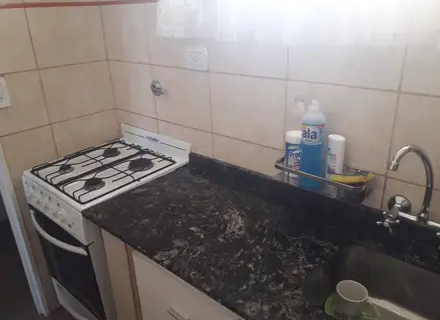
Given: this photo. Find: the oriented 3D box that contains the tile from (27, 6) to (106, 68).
[{"bbox_3d":[-0.692,-0.570,1.646,0.010,0.251,0.352,17,30,38],"label":"tile"}]

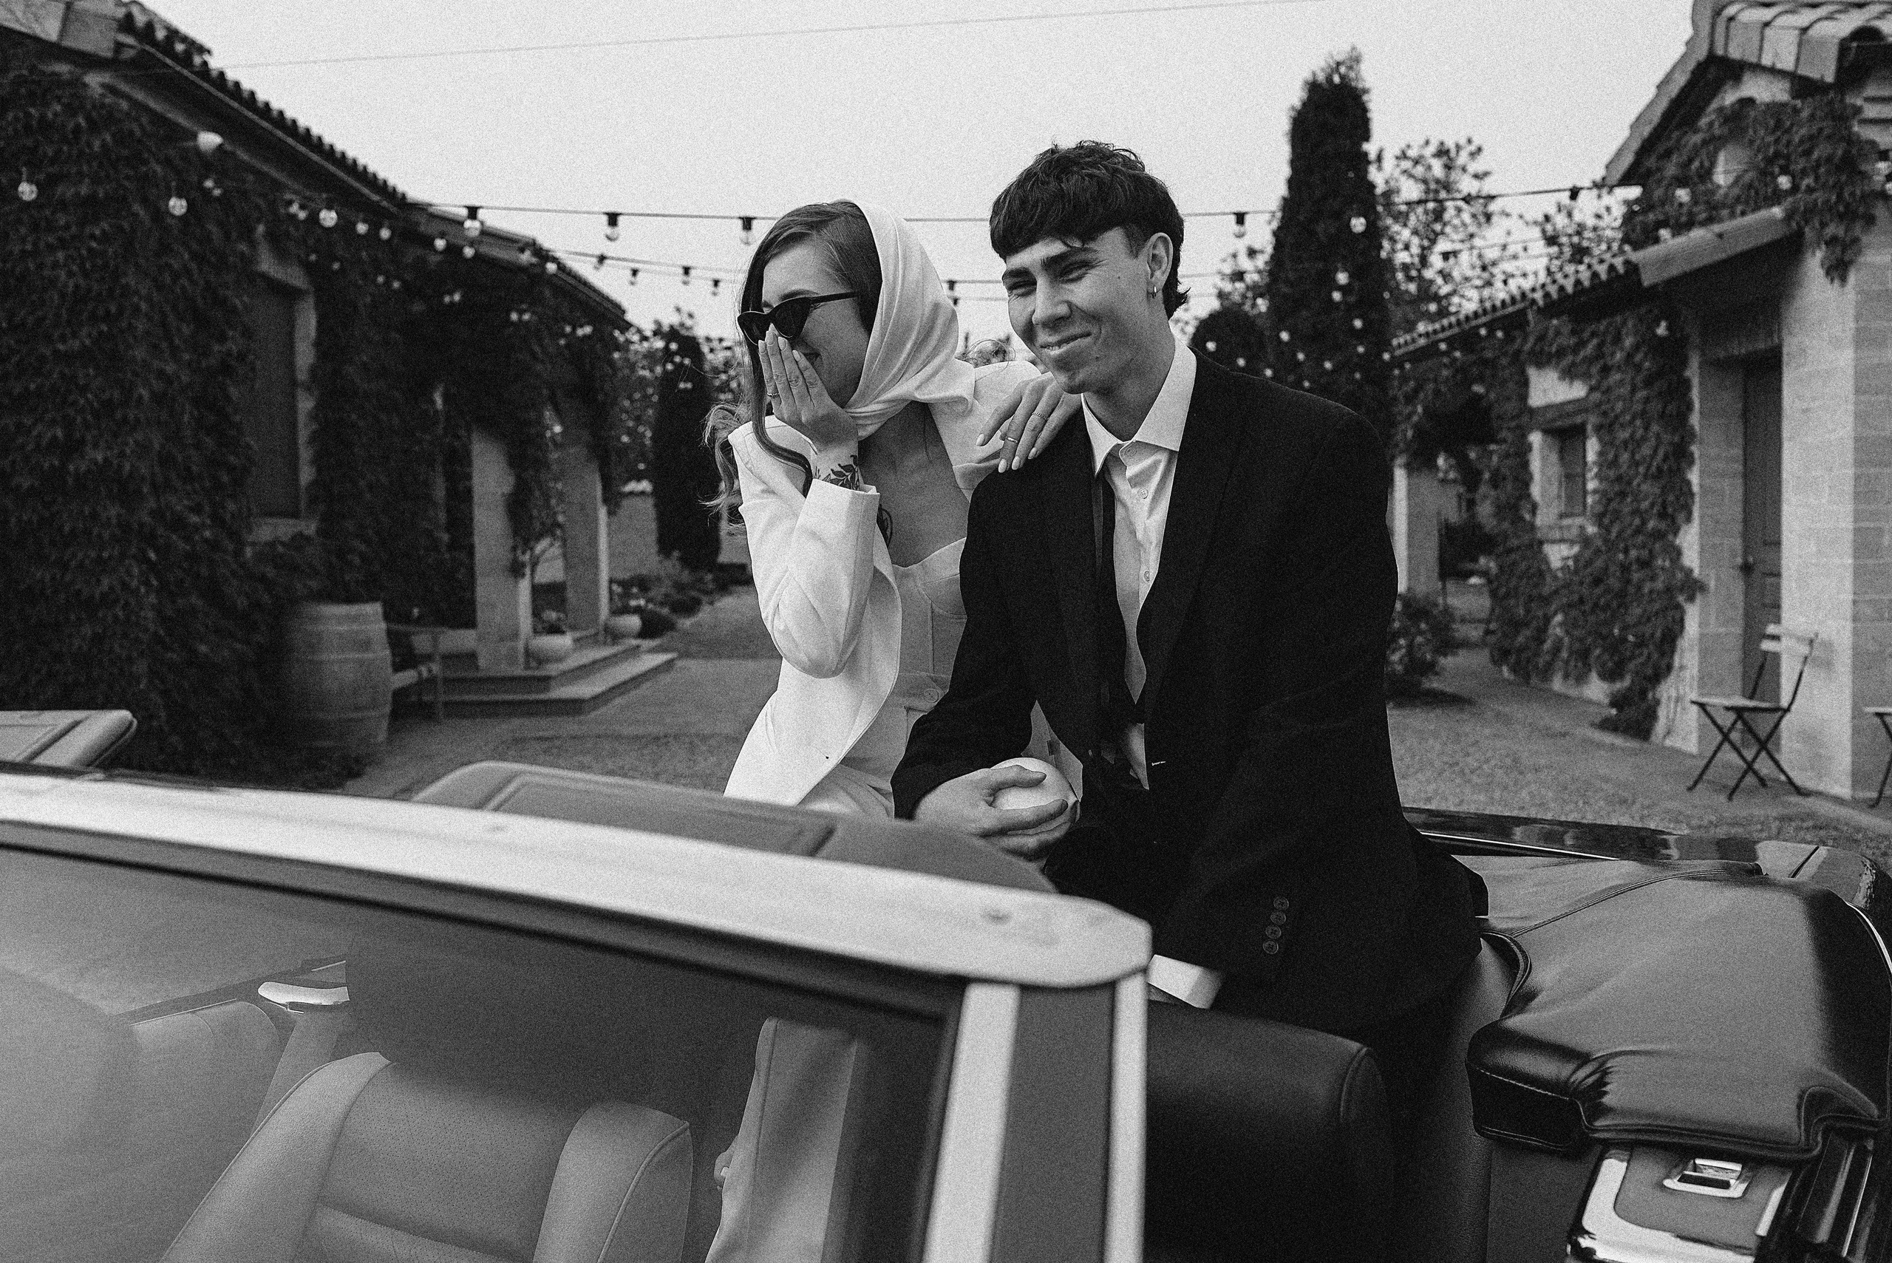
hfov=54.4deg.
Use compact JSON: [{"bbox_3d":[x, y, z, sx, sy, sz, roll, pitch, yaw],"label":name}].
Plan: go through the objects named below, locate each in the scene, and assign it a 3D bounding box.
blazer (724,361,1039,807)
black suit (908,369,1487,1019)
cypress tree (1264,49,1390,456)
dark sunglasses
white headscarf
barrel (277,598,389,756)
[{"bbox_3d":[-0.051,-0.037,2.170,0.450,0.600,0.360,1,3,28],"label":"blazer"},{"bbox_3d":[0.249,0.075,1.930,0.550,0.760,0.550,1,4,38],"label":"black suit"},{"bbox_3d":[5.043,-3.770,24.188,1.700,7.570,1.700,-1,3,0],"label":"cypress tree"},{"bbox_3d":[-0.144,-0.370,2.137,0.145,0.052,0.145,-17,13,-42],"label":"dark sunglasses"},{"bbox_3d":[-0.054,-0.370,2.200,0.190,0.280,0.210,2,12,44],"label":"white headscarf"},{"bbox_3d":[-3.877,0.296,11.700,0.710,0.950,0.710,-1,3,0],"label":"barrel"}]

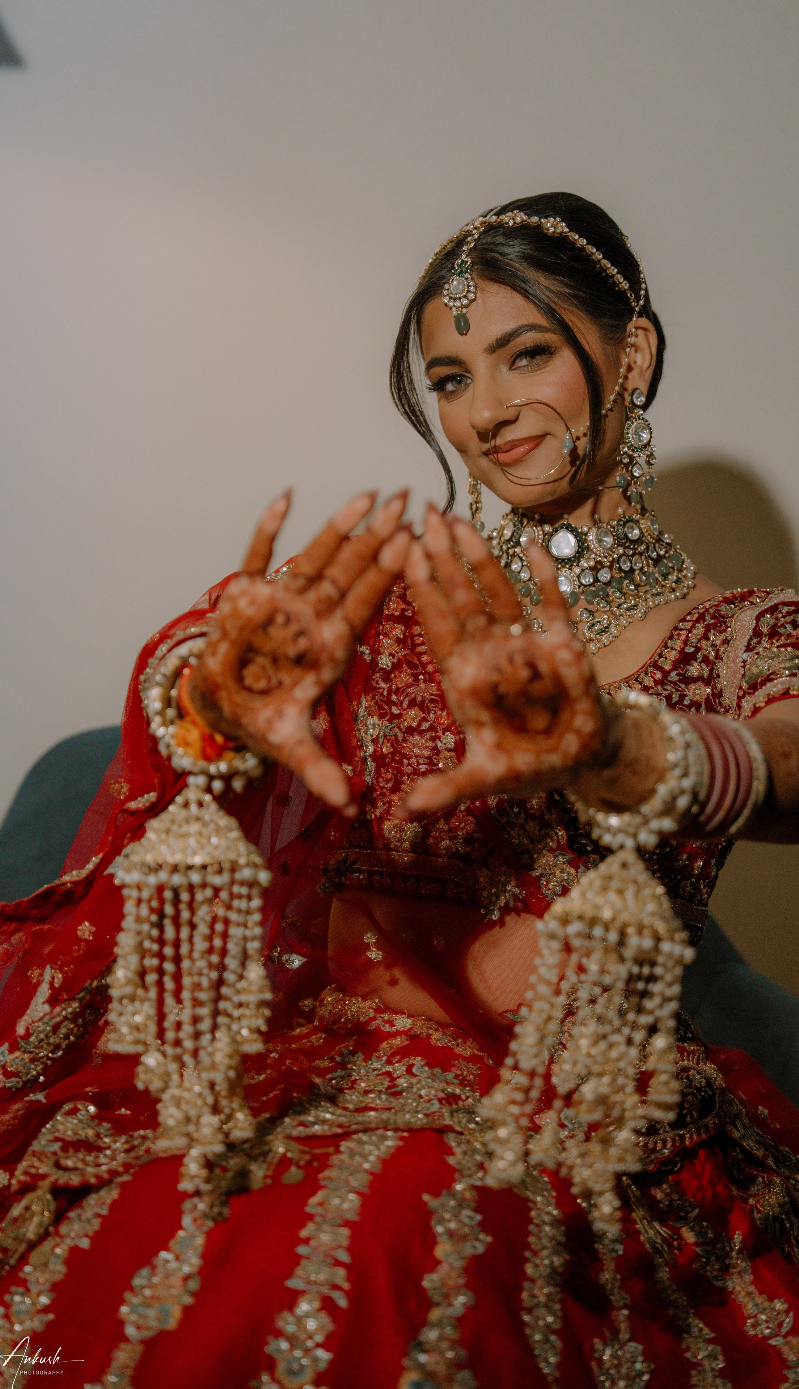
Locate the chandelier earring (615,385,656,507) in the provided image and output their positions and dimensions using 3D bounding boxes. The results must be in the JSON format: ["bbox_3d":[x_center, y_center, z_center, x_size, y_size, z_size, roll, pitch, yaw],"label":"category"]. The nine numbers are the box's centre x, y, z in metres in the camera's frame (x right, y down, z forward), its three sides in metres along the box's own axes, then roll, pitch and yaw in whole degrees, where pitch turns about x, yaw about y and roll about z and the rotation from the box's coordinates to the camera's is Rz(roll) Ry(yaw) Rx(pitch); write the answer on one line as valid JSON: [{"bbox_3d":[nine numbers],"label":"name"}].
[{"bbox_3d":[0.172,-0.180,1.962,0.031,0.088,0.015,-2,4,-30],"label":"chandelier earring"}]

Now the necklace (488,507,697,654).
[{"bbox_3d":[0.135,-0.083,2.000,0.160,0.112,0.122,3,11,13],"label":"necklace"}]

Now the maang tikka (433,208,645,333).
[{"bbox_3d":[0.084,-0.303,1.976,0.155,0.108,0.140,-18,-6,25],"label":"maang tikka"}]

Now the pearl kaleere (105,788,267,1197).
[{"bbox_3d":[-0.120,0.167,1.540,0.093,0.228,0.093,0,3,0],"label":"pearl kaleere"}]

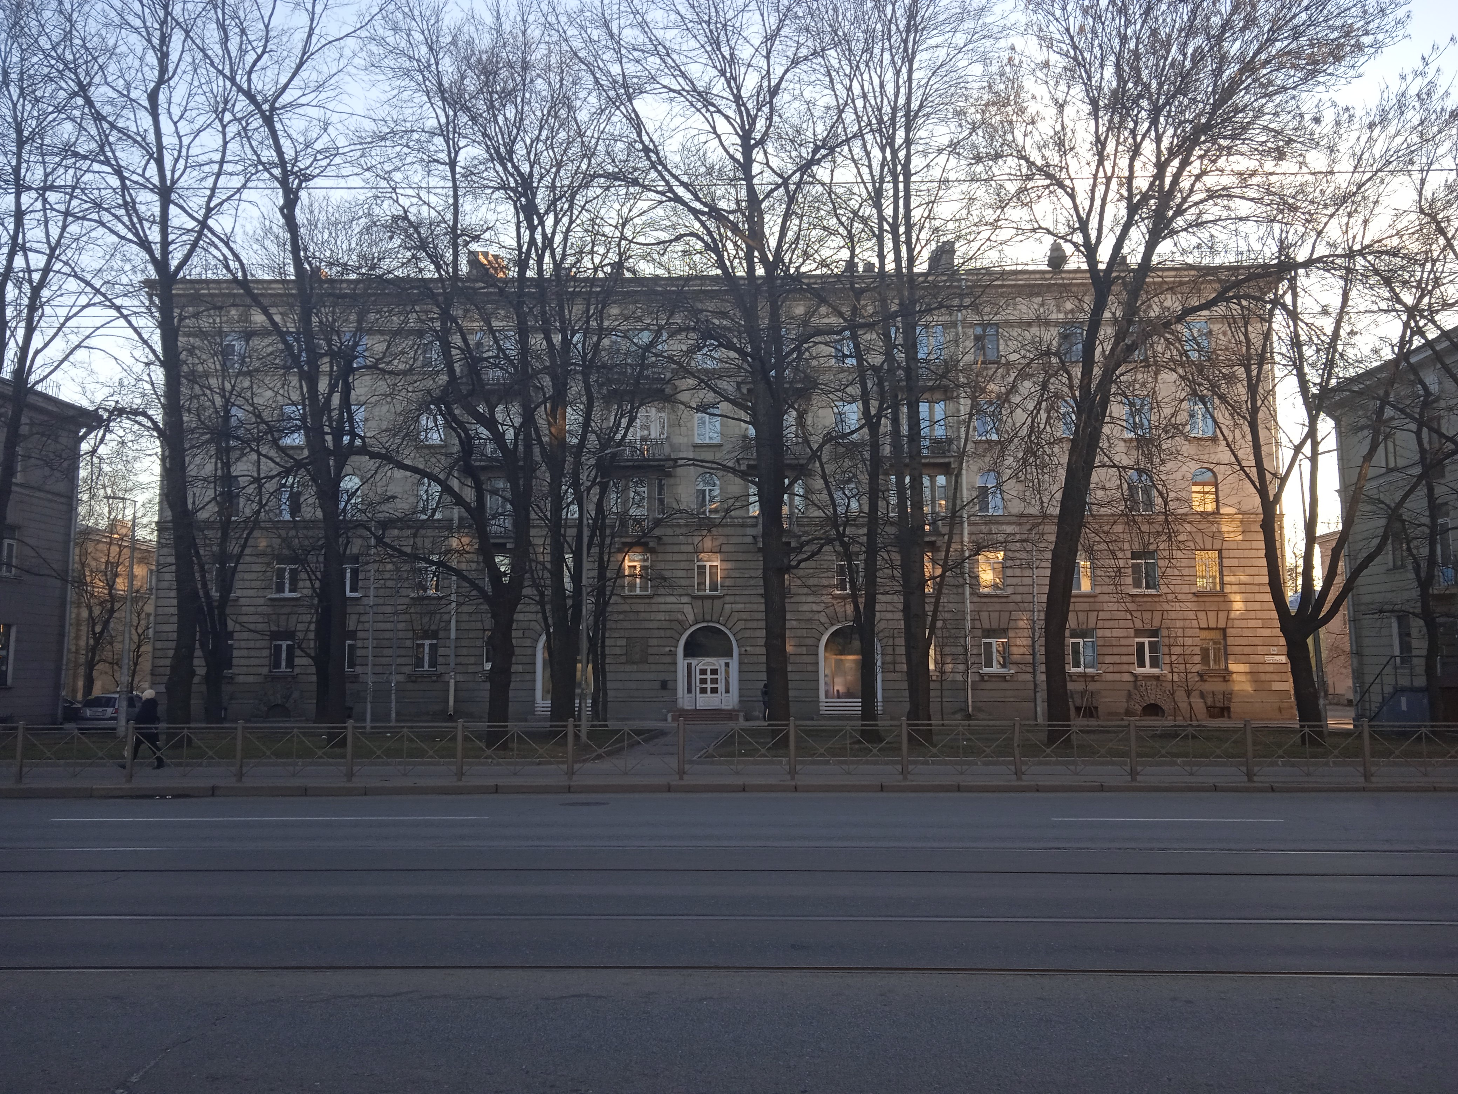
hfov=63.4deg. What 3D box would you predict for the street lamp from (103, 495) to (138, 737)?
[{"bbox_3d":[-20.603,2.314,39.600,1.200,8.150,0.340,0,-7,2],"label":"street lamp"}]

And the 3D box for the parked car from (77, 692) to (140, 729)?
[{"bbox_3d":[-24.837,6.685,47.800,1.760,1.530,4.450,1,-7,-11],"label":"parked car"}]

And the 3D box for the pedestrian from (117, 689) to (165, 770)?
[{"bbox_3d":[-12.084,3.728,24.200,0.900,1.640,0.540,0,-7,2],"label":"pedestrian"}]

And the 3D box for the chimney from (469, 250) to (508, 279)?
[{"bbox_3d":[-11.643,-13.460,57.000,1.750,1.700,0.900,0,-7,2],"label":"chimney"}]

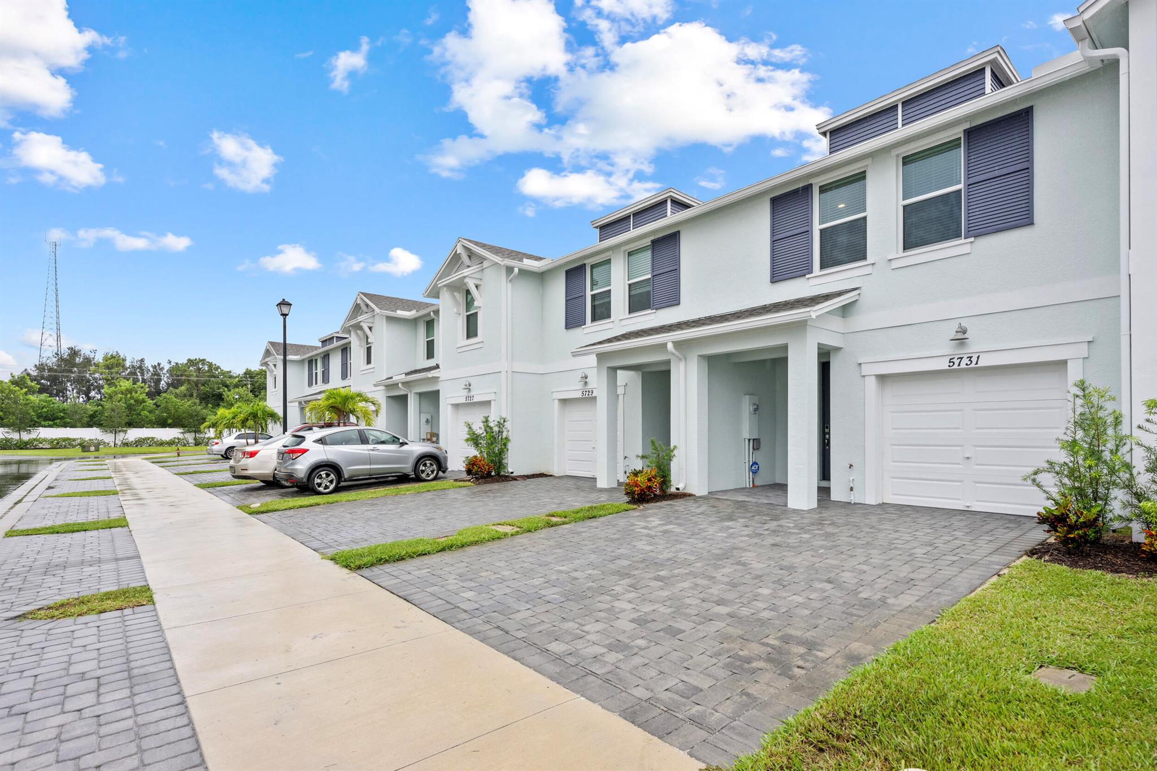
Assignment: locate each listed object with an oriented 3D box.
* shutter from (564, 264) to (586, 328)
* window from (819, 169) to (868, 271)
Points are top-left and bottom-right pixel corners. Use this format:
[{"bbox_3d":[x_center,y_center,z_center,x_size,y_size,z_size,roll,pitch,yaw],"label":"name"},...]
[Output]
[{"bbox_3d":[-0.079,-2.416,14.998,0.070,1.641,0.857,0,-2,-41],"label":"shutter"},{"bbox_3d":[4.602,-2.870,9.555,0.100,1.550,0.850,2,-4,-41],"label":"window"}]

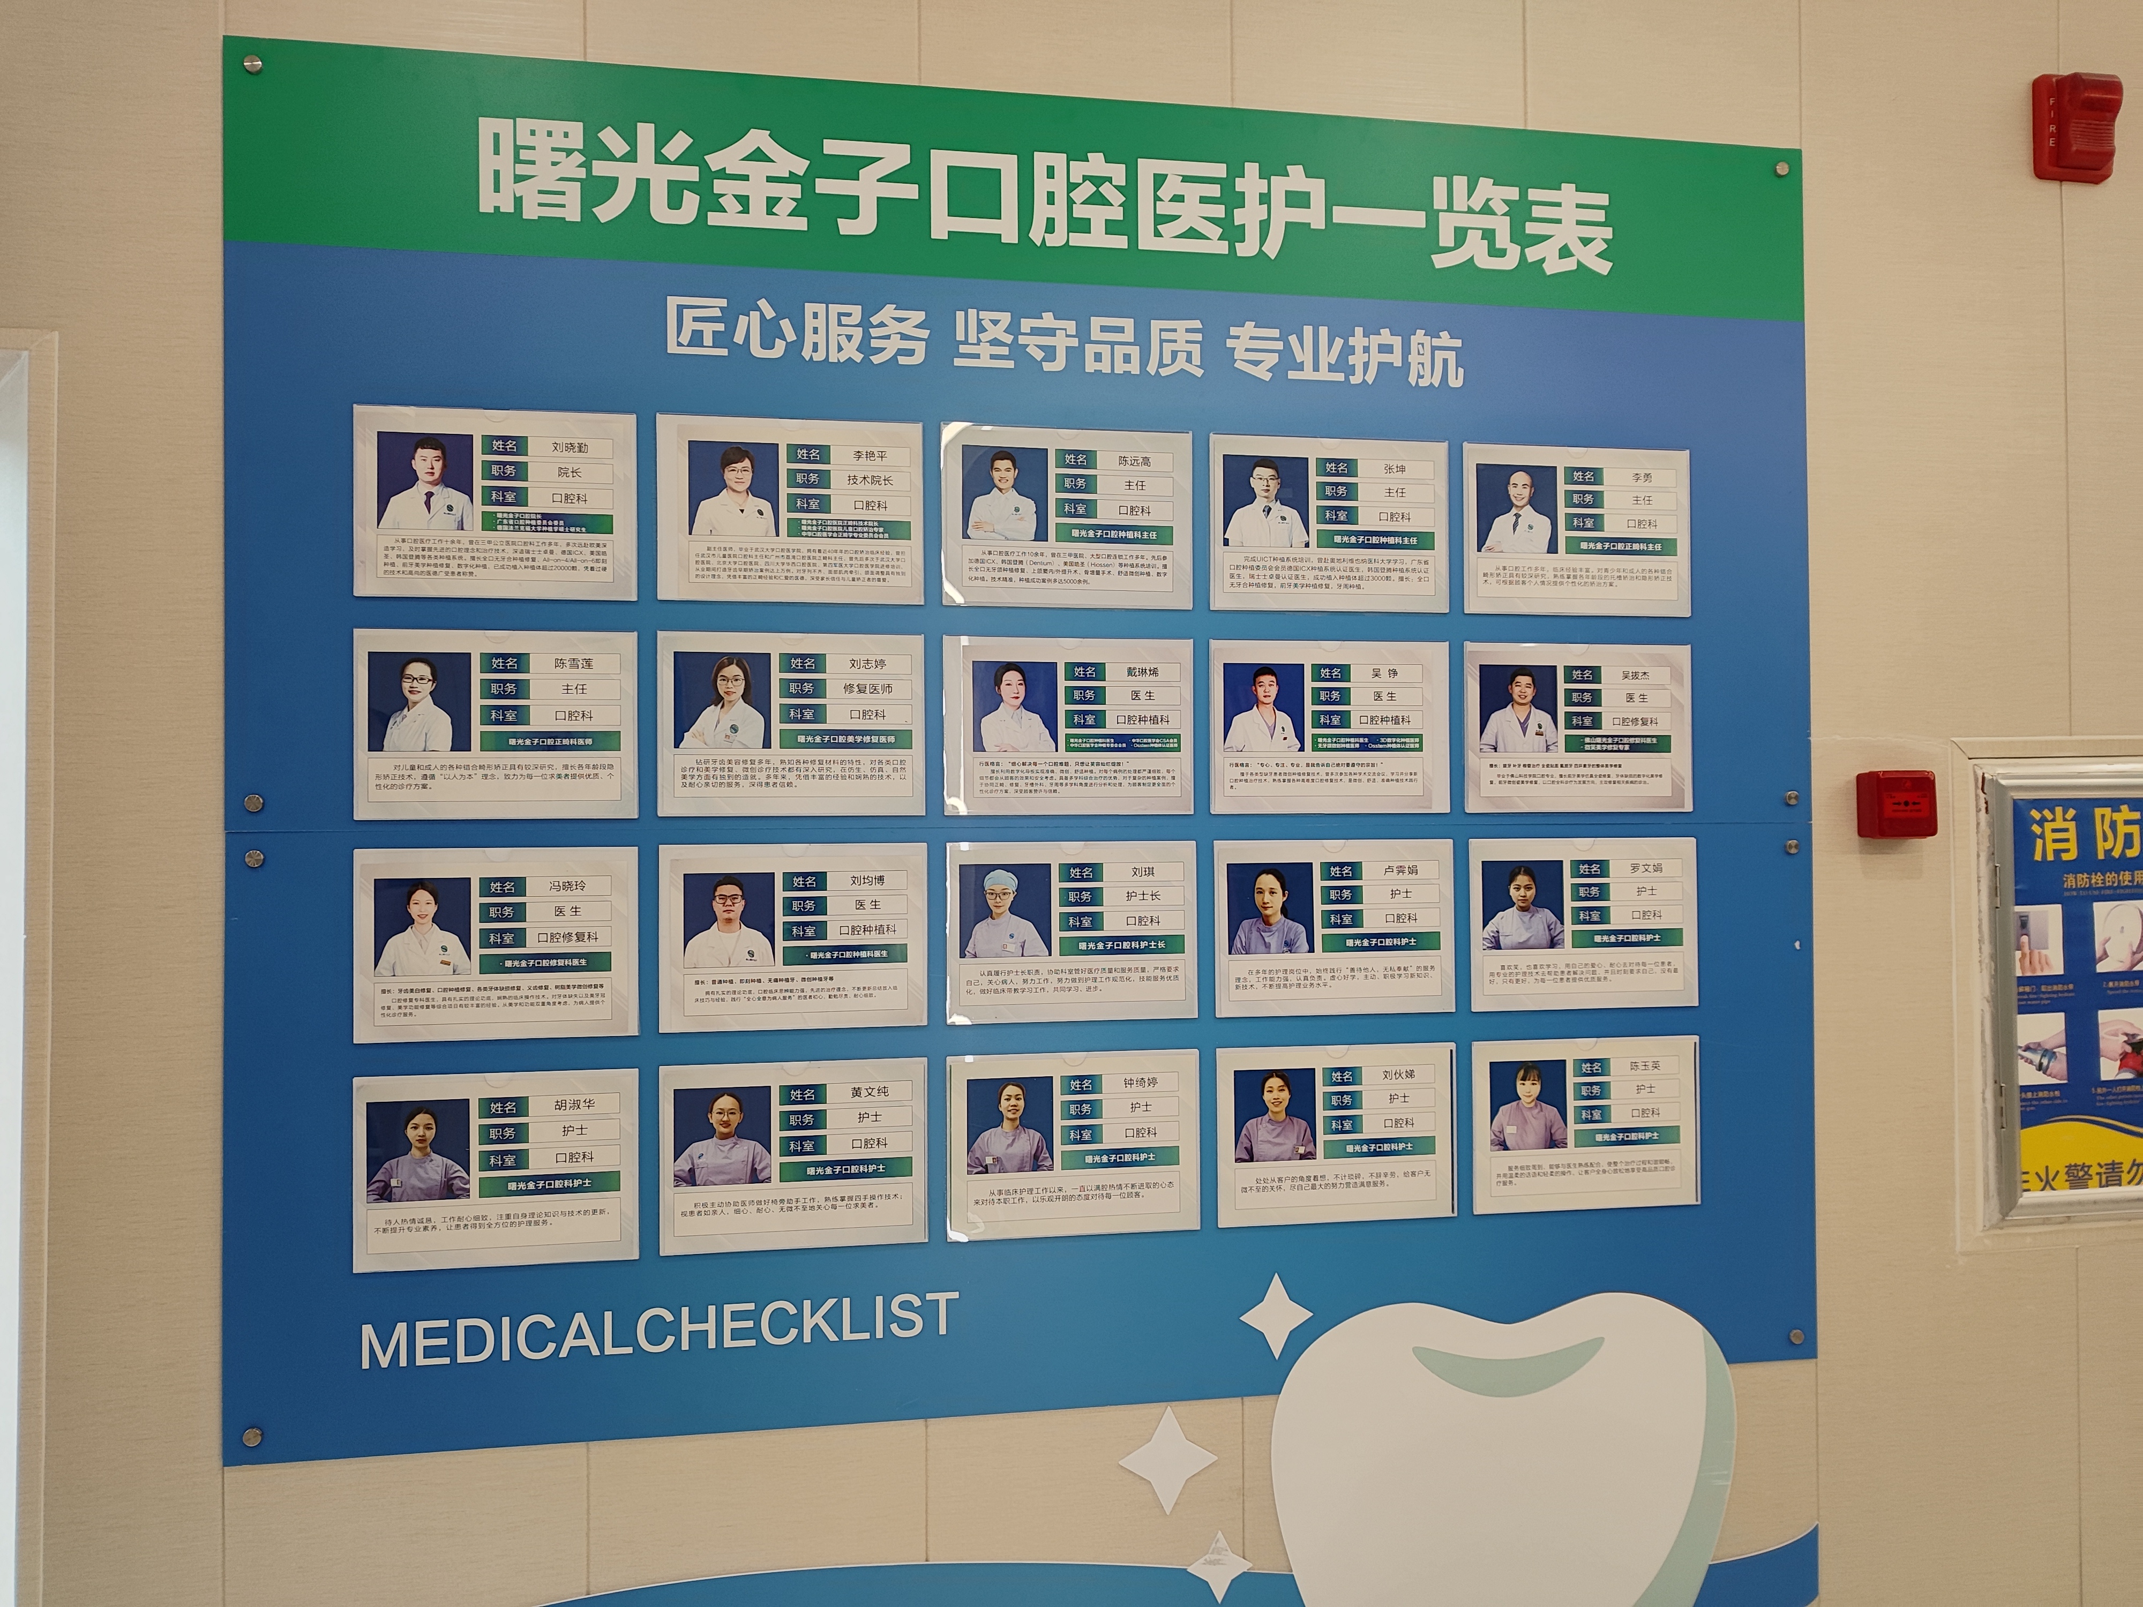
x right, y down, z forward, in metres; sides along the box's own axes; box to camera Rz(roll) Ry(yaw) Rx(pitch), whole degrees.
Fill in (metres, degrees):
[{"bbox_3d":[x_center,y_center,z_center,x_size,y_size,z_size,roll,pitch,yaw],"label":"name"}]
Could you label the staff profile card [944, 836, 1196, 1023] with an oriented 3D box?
[{"bbox_3d":[0.003,0.156,1.803,0.306,0.217,0.008,0,-1,-9],"label":"staff profile card"}]

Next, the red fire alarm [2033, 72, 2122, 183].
[{"bbox_3d":[1.369,-0.919,2.011,0.105,0.145,0.053,0,-1,-9],"label":"red fire alarm"}]

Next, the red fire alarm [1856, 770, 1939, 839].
[{"bbox_3d":[1.090,0.002,1.961,0.084,0.083,0.040,0,-1,-9],"label":"red fire alarm"}]

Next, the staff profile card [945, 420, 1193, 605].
[{"bbox_3d":[-0.003,-0.344,1.790,0.306,0.215,0.008,0,-1,-9],"label":"staff profile card"}]

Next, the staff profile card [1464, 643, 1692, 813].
[{"bbox_3d":[0.654,-0.096,1.909,0.312,0.217,0.008,0,-1,-9],"label":"staff profile card"}]

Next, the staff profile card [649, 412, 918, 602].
[{"bbox_3d":[-0.330,-0.346,1.758,0.309,0.218,0.008,0,-1,-9],"label":"staff profile card"}]

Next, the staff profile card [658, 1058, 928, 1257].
[{"bbox_3d":[-0.324,0.415,1.748,0.310,0.219,0.008,0,-1,-9],"label":"staff profile card"}]

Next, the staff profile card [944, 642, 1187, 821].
[{"bbox_3d":[-0.002,-0.092,1.786,0.306,0.215,0.008,0,-1,-9],"label":"staff profile card"}]

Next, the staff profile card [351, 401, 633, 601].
[{"bbox_3d":[-0.658,-0.343,1.706,0.309,0.217,0.008,0,-1,-9],"label":"staff profile card"}]

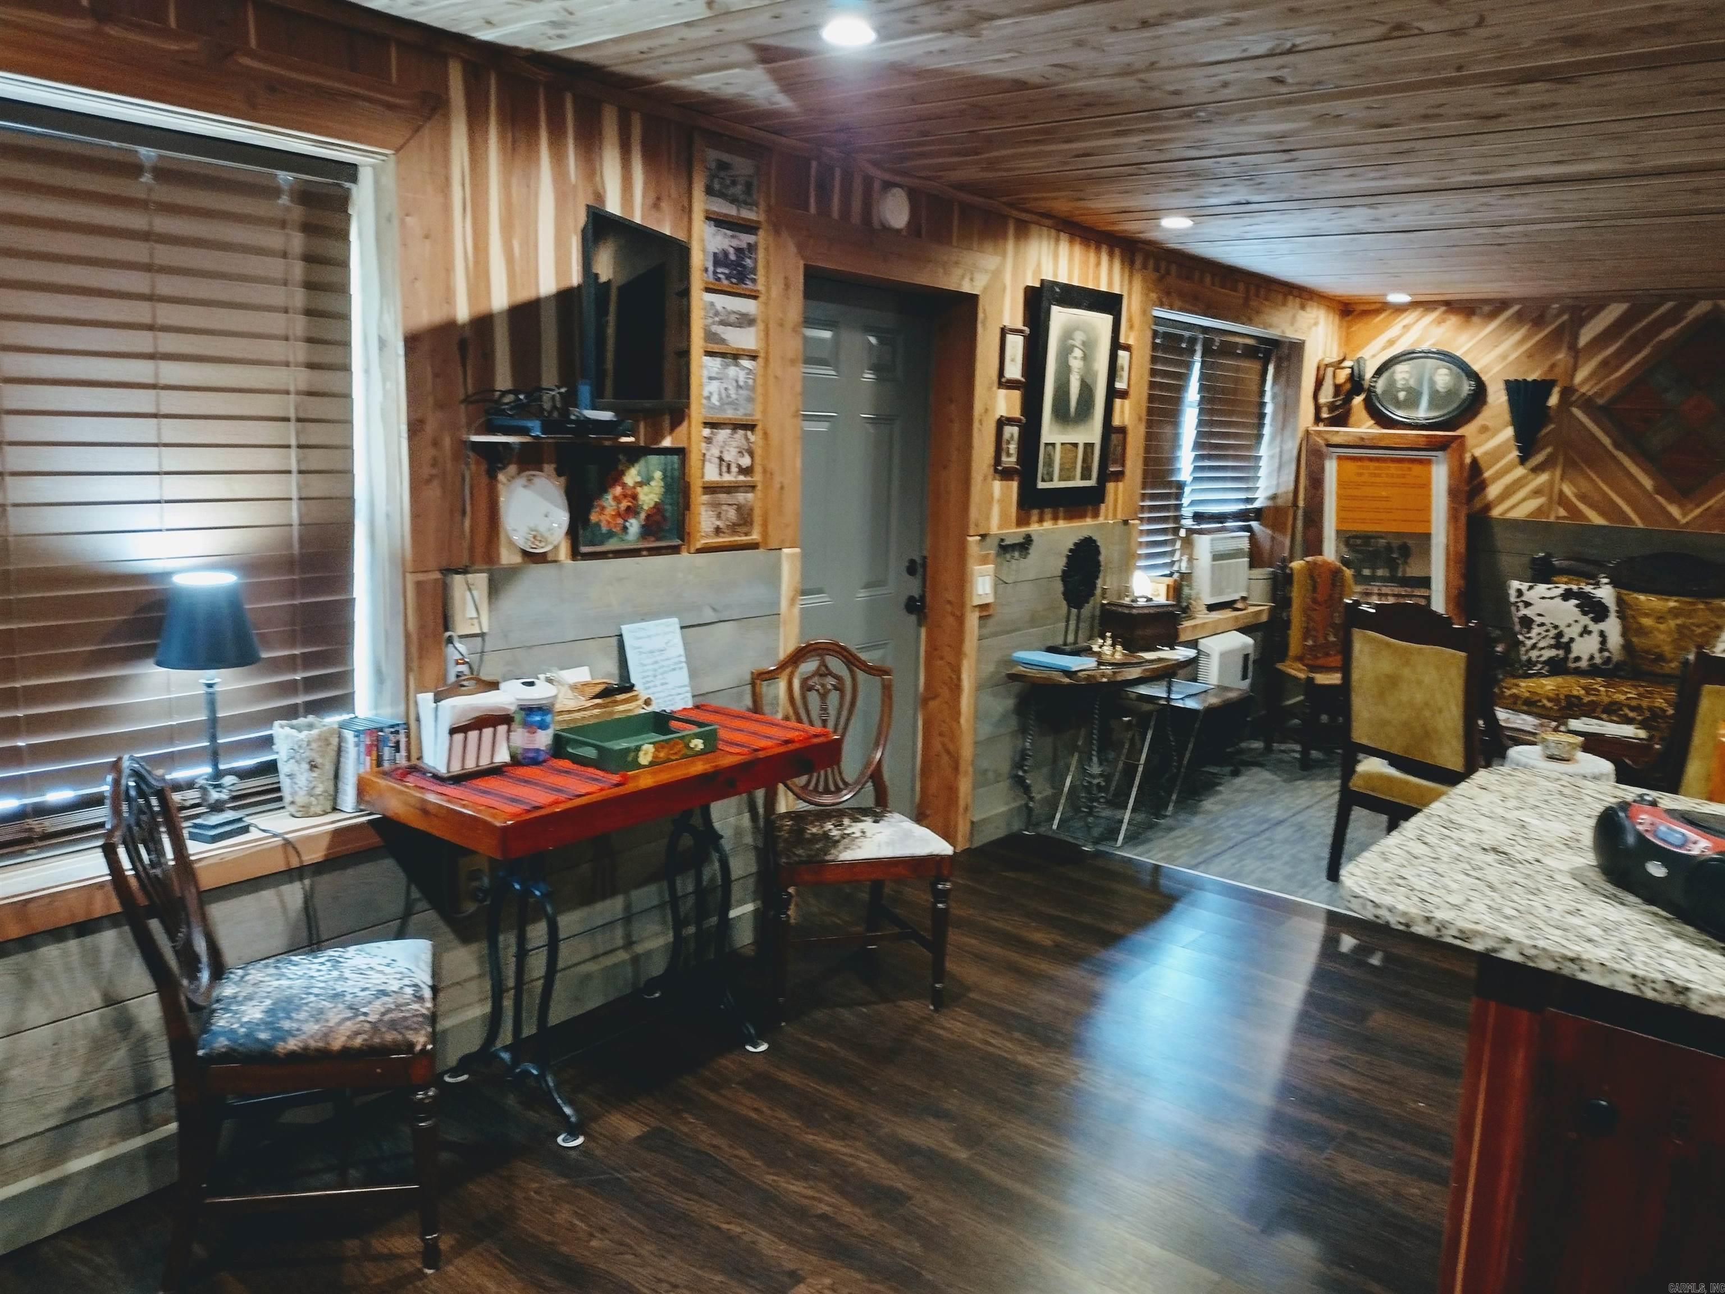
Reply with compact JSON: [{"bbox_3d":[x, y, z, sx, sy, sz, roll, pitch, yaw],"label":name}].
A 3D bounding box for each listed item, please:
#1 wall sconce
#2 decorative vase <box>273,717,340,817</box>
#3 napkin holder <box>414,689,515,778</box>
[{"bbox_3d":[3.425,-1.152,6.927,0.250,0.435,0.130,9,12,37],"label":"wall sconce"},{"bbox_3d":[-1.245,0.272,3.001,0.145,0.200,0.145,9,12,37],"label":"decorative vase"},{"bbox_3d":[-0.904,0.178,3.047,0.140,0.200,0.178,9,12,34],"label":"napkin holder"}]

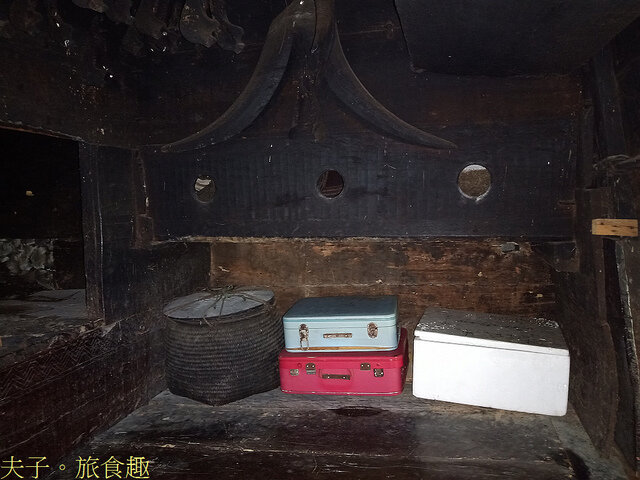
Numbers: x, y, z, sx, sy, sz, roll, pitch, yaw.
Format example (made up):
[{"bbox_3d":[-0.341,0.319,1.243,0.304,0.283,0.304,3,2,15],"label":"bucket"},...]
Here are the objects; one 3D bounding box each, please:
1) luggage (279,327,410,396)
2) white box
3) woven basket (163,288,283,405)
[{"bbox_3d":[0.117,0.543,2.096,0.515,0.171,0.342,-1,8,9],"label":"luggage"},{"bbox_3d":[0.709,0.491,1.952,0.559,0.262,0.380,1,8,21],"label":"white box"},{"bbox_3d":[-0.429,0.468,2.126,0.514,0.360,0.514,-2,8,0],"label":"woven basket"}]

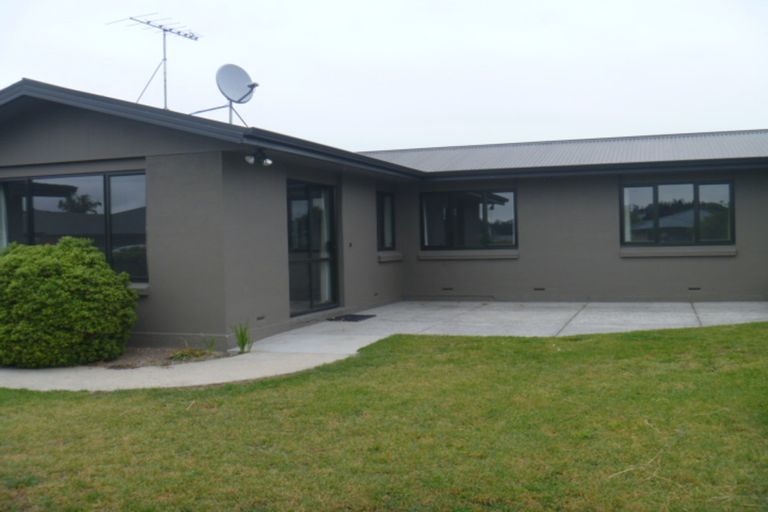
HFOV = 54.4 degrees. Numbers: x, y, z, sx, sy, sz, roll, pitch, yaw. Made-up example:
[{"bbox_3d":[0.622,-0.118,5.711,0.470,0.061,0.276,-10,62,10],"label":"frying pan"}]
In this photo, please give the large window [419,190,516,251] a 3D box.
[{"bbox_3d":[1.767,-0.739,15.540,2.025,1.212,0.100,-1,1,20],"label":"large window"}]

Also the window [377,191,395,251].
[{"bbox_3d":[0.049,-0.702,15.242,0.100,1.179,1.000,-1,1,20],"label":"window"}]

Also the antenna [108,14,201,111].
[{"bbox_3d":[-2.991,-2.592,10.301,0.965,1.149,1.233,0,1,29],"label":"antenna"}]

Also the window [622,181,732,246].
[{"bbox_3d":[5.557,-0.789,14.167,2.015,1.189,0.100,-1,1,20],"label":"window"}]

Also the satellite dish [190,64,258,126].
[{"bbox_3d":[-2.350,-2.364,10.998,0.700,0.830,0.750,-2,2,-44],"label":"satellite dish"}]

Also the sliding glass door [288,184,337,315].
[{"bbox_3d":[-1.111,-0.129,12.028,0.100,2.074,1.813,-1,1,20],"label":"sliding glass door"}]

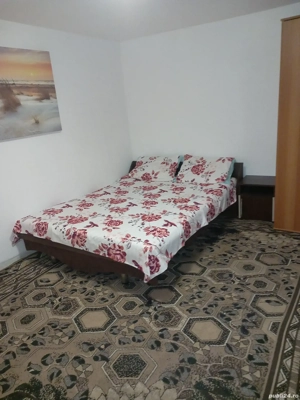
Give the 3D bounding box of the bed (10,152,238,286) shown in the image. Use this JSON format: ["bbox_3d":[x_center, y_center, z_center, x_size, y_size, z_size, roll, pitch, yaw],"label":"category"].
[{"bbox_3d":[-0.083,0.077,3.443,1.619,0.566,2.132,6,21,31],"label":"bed"}]

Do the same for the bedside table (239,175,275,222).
[{"bbox_3d":[1.288,-0.019,3.615,0.417,0.408,0.428,6,21,31],"label":"bedside table"}]

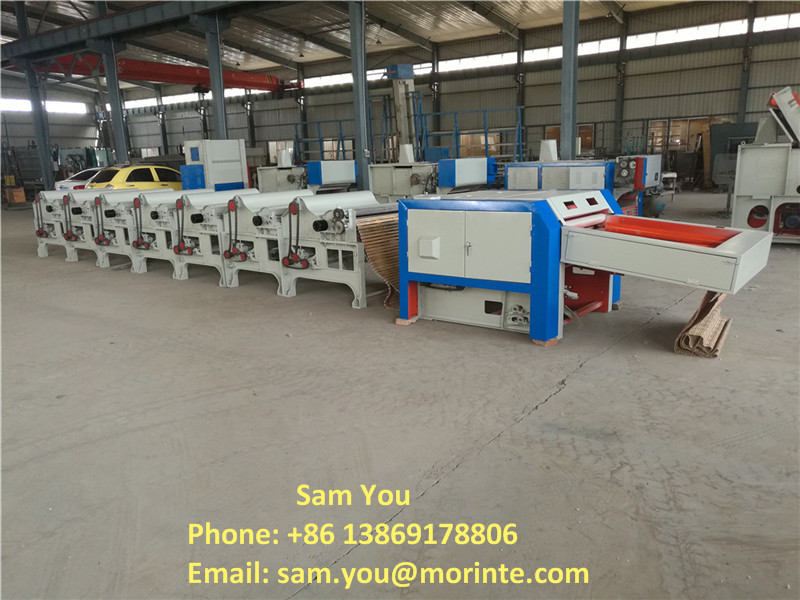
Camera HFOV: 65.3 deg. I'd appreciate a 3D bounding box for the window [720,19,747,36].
[{"bbox_3d":[16.100,-13.125,30.130,1.360,0.680,0.100,8,16,36],"label":"window"}]

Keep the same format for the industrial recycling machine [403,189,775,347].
[{"bbox_3d":[1.591,-0.357,5.501,2.700,1.160,1.720,8,16,37],"label":"industrial recycling machine"}]

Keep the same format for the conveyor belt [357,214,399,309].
[{"bbox_3d":[0.194,-0.469,6.669,0.780,0.940,1.060,8,16,37],"label":"conveyor belt"}]

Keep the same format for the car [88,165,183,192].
[{"bbox_3d":[-8.843,-4.000,22.168,1.620,1.470,3.560,8,16,37],"label":"car"}]

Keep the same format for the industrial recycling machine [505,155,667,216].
[{"bbox_3d":[3.710,-2.248,13.022,2.400,1.380,2.060,8,16,37],"label":"industrial recycling machine"}]

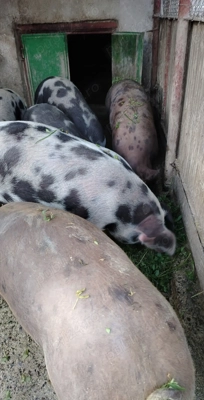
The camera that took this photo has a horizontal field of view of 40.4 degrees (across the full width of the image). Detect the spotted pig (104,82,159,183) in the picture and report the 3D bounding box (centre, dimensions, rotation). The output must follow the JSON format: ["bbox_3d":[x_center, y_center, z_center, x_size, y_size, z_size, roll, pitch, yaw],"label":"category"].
[{"bbox_3d":[0.239,-0.545,2.353,0.375,0.750,1.462,-5,34,-2],"label":"spotted pig"}]

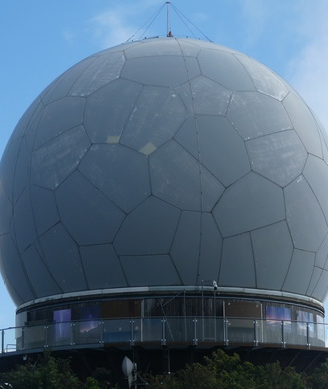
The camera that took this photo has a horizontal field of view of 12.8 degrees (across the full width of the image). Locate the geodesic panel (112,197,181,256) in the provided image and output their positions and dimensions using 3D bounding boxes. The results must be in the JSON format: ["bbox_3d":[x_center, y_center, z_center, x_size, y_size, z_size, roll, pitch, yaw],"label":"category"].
[{"bbox_3d":[-0.762,1.391,66.049,3.200,2.672,0.234,-2,2,7],"label":"geodesic panel"}]

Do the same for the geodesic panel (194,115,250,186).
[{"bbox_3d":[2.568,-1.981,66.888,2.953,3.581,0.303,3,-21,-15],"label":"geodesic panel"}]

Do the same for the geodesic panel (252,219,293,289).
[{"bbox_3d":[4.876,2.751,67.492,2.668,3.295,0.273,8,7,-33],"label":"geodesic panel"}]

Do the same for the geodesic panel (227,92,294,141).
[{"bbox_3d":[4.493,-3.660,68.677,3.838,3.037,0.277,7,-36,-30],"label":"geodesic panel"}]

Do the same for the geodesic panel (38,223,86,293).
[{"bbox_3d":[-4.716,2.931,67.736,2.331,3.296,0.235,-10,6,36],"label":"geodesic panel"}]

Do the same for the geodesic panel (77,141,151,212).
[{"bbox_3d":[-2.285,-0.737,66.562,3.543,3.463,0.264,-5,-13,16],"label":"geodesic panel"}]

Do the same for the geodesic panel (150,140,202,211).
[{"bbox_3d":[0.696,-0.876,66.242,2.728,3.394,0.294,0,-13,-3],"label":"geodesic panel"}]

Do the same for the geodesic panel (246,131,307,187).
[{"bbox_3d":[5.402,-1.779,68.219,3.863,3.170,0.253,9,-24,-35],"label":"geodesic panel"}]

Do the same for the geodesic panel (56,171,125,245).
[{"bbox_3d":[-3.386,0.564,66.796,3.697,3.568,0.269,-7,-6,24],"label":"geodesic panel"}]

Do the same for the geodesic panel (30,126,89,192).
[{"bbox_3d":[-4.866,-1.659,68.137,3.615,3.157,0.247,-10,-24,34],"label":"geodesic panel"}]

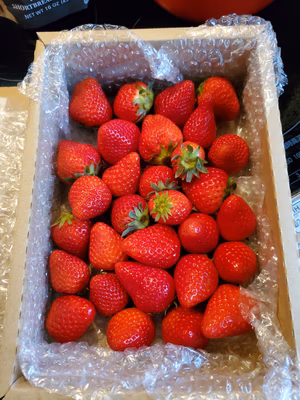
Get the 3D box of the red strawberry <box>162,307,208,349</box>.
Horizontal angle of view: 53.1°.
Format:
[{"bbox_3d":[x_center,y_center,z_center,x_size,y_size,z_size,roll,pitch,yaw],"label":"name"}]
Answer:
[{"bbox_3d":[0.027,0.096,0.228,0.034,0.033,0.033,0,31,-14],"label":"red strawberry"}]

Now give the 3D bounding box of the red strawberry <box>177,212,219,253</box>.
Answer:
[{"bbox_3d":[0.048,0.033,0.296,0.039,0.043,0.039,0,84,3],"label":"red strawberry"}]

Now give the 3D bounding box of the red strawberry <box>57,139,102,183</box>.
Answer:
[{"bbox_3d":[-0.063,-0.034,0.268,0.037,0.037,0.040,-29,96,-6],"label":"red strawberry"}]

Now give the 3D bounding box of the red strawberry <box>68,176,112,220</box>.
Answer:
[{"bbox_3d":[-0.050,-0.001,0.253,0.036,0.036,0.039,17,55,7],"label":"red strawberry"}]

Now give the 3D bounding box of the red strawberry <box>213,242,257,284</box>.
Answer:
[{"bbox_3d":[0.083,0.062,0.296,0.042,0.045,0.042,0,72,13],"label":"red strawberry"}]

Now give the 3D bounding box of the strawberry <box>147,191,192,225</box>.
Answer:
[{"bbox_3d":[0.020,0.007,0.294,0.036,0.044,0.036,-20,73,31],"label":"strawberry"}]

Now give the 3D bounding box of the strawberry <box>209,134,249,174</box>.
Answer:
[{"bbox_3d":[0.085,-0.049,0.325,0.042,0.045,0.042,0,84,9],"label":"strawberry"}]

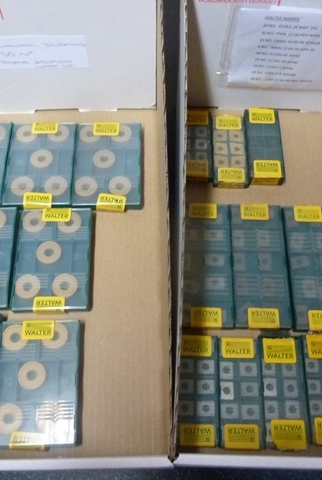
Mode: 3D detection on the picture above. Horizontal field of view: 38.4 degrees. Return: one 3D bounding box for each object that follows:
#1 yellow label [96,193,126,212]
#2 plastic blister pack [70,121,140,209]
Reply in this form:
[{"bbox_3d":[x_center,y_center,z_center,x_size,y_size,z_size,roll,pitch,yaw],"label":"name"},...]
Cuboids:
[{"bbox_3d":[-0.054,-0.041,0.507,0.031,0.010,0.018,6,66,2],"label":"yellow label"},{"bbox_3d":[-0.060,-0.084,0.528,0.074,0.013,0.111,-1,66,-1],"label":"plastic blister pack"}]

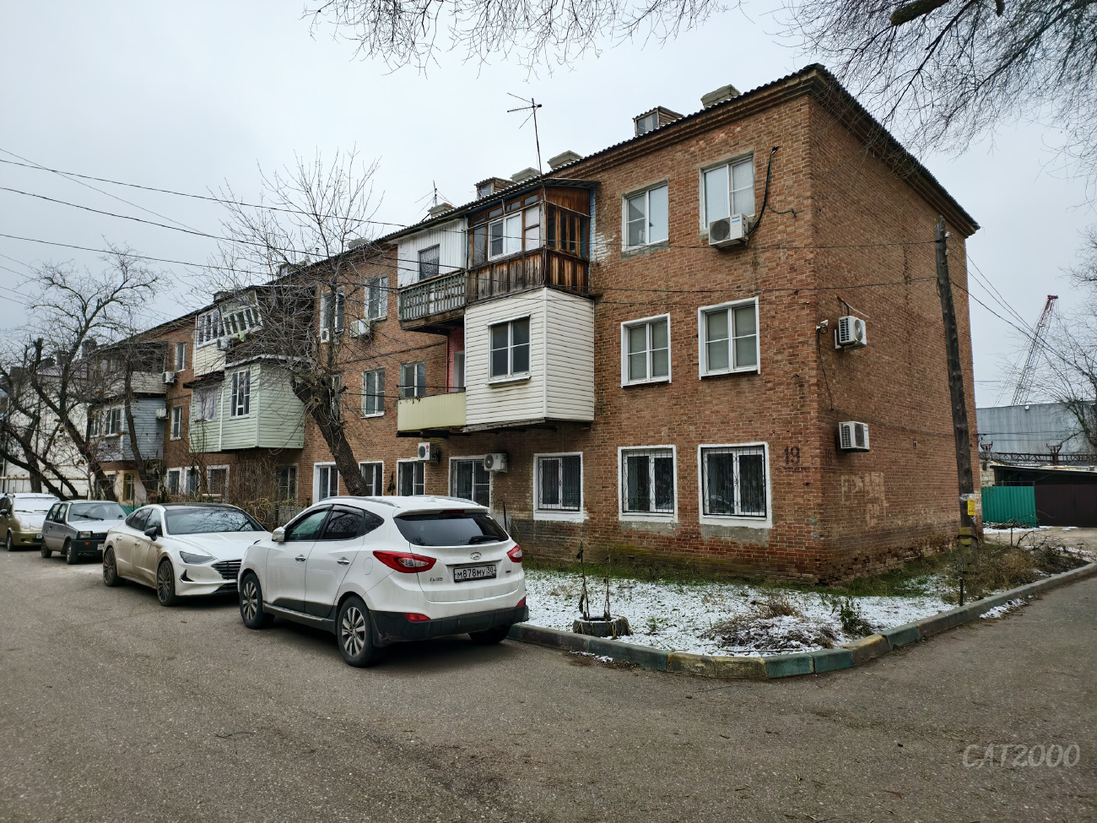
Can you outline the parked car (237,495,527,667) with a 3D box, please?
[{"bbox_3d":[-2.207,1.876,8.902,1.820,1.665,4.410,5,-8,-43],"label":"parked car"}]

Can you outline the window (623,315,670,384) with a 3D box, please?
[{"bbox_3d":[2.244,-1.345,16.592,1.340,1.545,0.150,-5,-8,43],"label":"window"}]

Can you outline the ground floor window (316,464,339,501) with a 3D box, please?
[{"bbox_3d":[-7.786,2.564,25.745,1.460,1.420,0.150,-6,-8,43],"label":"ground floor window"}]

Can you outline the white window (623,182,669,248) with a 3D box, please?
[{"bbox_3d":[2.287,-4.439,16.890,1.260,1.280,0.130,-5,-8,43],"label":"white window"}]

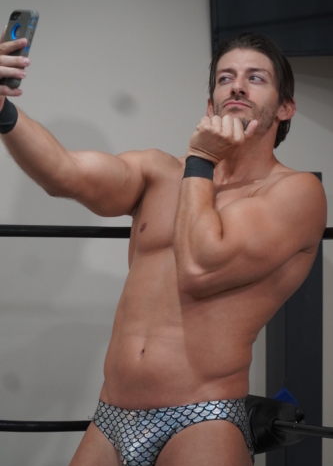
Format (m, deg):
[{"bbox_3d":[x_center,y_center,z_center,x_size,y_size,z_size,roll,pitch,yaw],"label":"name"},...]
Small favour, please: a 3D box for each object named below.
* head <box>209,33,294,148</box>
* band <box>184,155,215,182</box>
[{"bbox_3d":[0.174,-0.291,4.200,0.180,0.240,0.220,1,-23,18],"label":"head"},{"bbox_3d":[0.064,-0.128,4.080,0.062,0.045,0.053,5,-14,14],"label":"band"}]

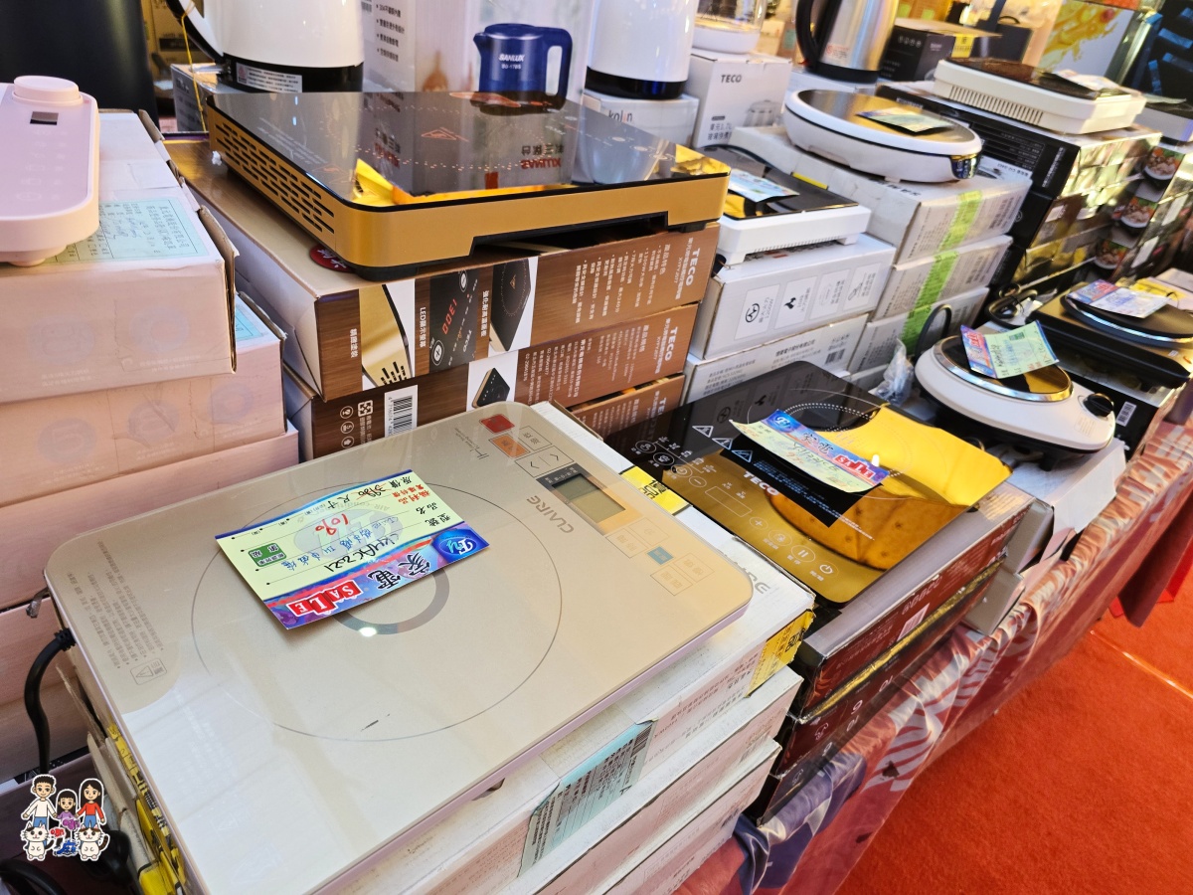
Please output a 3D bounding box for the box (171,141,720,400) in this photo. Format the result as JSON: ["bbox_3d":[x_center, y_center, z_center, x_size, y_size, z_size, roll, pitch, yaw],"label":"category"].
[{"bbox_3d":[-0.150,-0.215,0.775,0.416,0.083,0.341,-21,46,-37],"label":"box"}]

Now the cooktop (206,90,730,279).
[{"bbox_3d":[-0.109,-0.262,0.733,0.388,0.053,0.287,-20,45,-36],"label":"cooktop"}]

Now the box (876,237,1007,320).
[{"bbox_3d":[0.401,-0.324,1.223,0.320,0.081,0.314,-19,45,-36],"label":"box"}]

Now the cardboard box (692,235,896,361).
[{"bbox_3d":[0.169,-0.279,1.127,0.348,0.100,0.350,-18,43,-35],"label":"cardboard box"}]

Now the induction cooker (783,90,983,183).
[{"bbox_3d":[0.443,-0.486,1.237,0.304,0.062,0.304,-22,45,-38],"label":"induction cooker"}]

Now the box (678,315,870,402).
[{"bbox_3d":[0.141,-0.195,1.175,0.357,0.100,0.350,-18,43,-35],"label":"box"}]

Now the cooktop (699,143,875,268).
[{"bbox_3d":[0.157,-0.317,1.005,0.250,0.044,0.273,-19,44,-36],"label":"cooktop"}]

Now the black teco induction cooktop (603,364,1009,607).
[{"bbox_3d":[0.233,0.032,0.870,0.369,0.059,0.291,-22,45,-38],"label":"black teco induction cooktop"}]

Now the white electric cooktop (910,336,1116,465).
[{"bbox_3d":[0.595,-0.083,1.138,0.281,0.065,0.247,29,38,26],"label":"white electric cooktop"}]

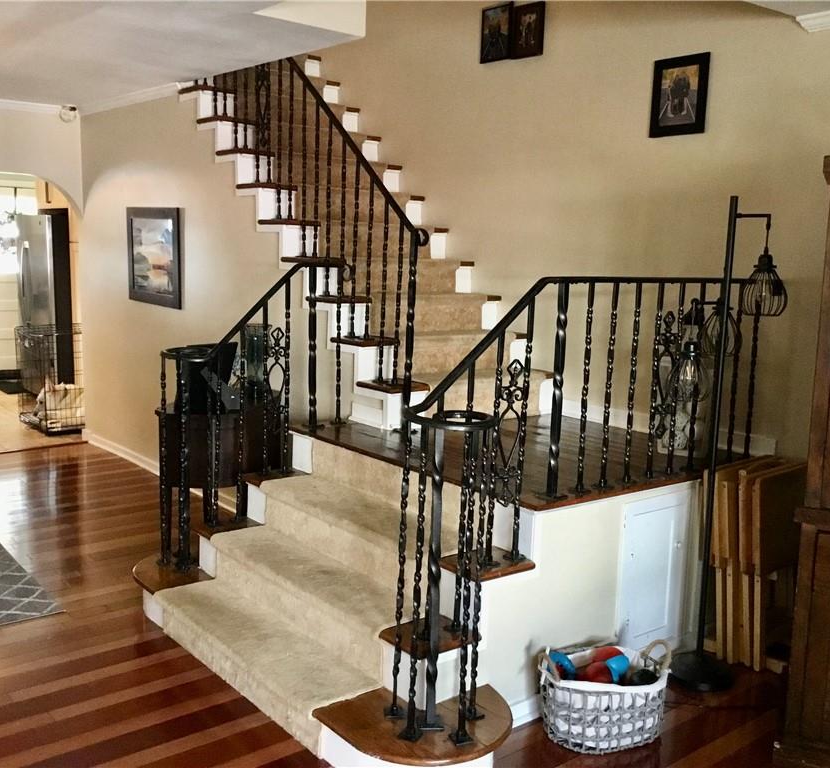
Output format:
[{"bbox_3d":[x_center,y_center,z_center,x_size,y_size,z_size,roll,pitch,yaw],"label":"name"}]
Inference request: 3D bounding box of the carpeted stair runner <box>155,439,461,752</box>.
[{"bbox_3d":[-0.377,0.675,3.328,0.715,0.723,1.147,-4,10,-38],"label":"carpeted stair runner"}]

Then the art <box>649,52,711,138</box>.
[{"bbox_3d":[1.157,-1.268,4.038,0.025,0.338,0.292,-4,10,-38],"label":"art"}]

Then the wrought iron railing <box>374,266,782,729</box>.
[{"bbox_3d":[0.736,0.286,3.090,2.019,1.278,0.328,-4,10,-38],"label":"wrought iron railing"}]

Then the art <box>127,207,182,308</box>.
[{"bbox_3d":[-1.704,-0.826,5.936,0.030,0.618,0.812,-4,10,-38],"label":"art"}]

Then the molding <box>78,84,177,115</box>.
[{"bbox_3d":[-1.961,-1.890,6.123,0.070,0.077,1.743,-4,10,-38],"label":"molding"}]

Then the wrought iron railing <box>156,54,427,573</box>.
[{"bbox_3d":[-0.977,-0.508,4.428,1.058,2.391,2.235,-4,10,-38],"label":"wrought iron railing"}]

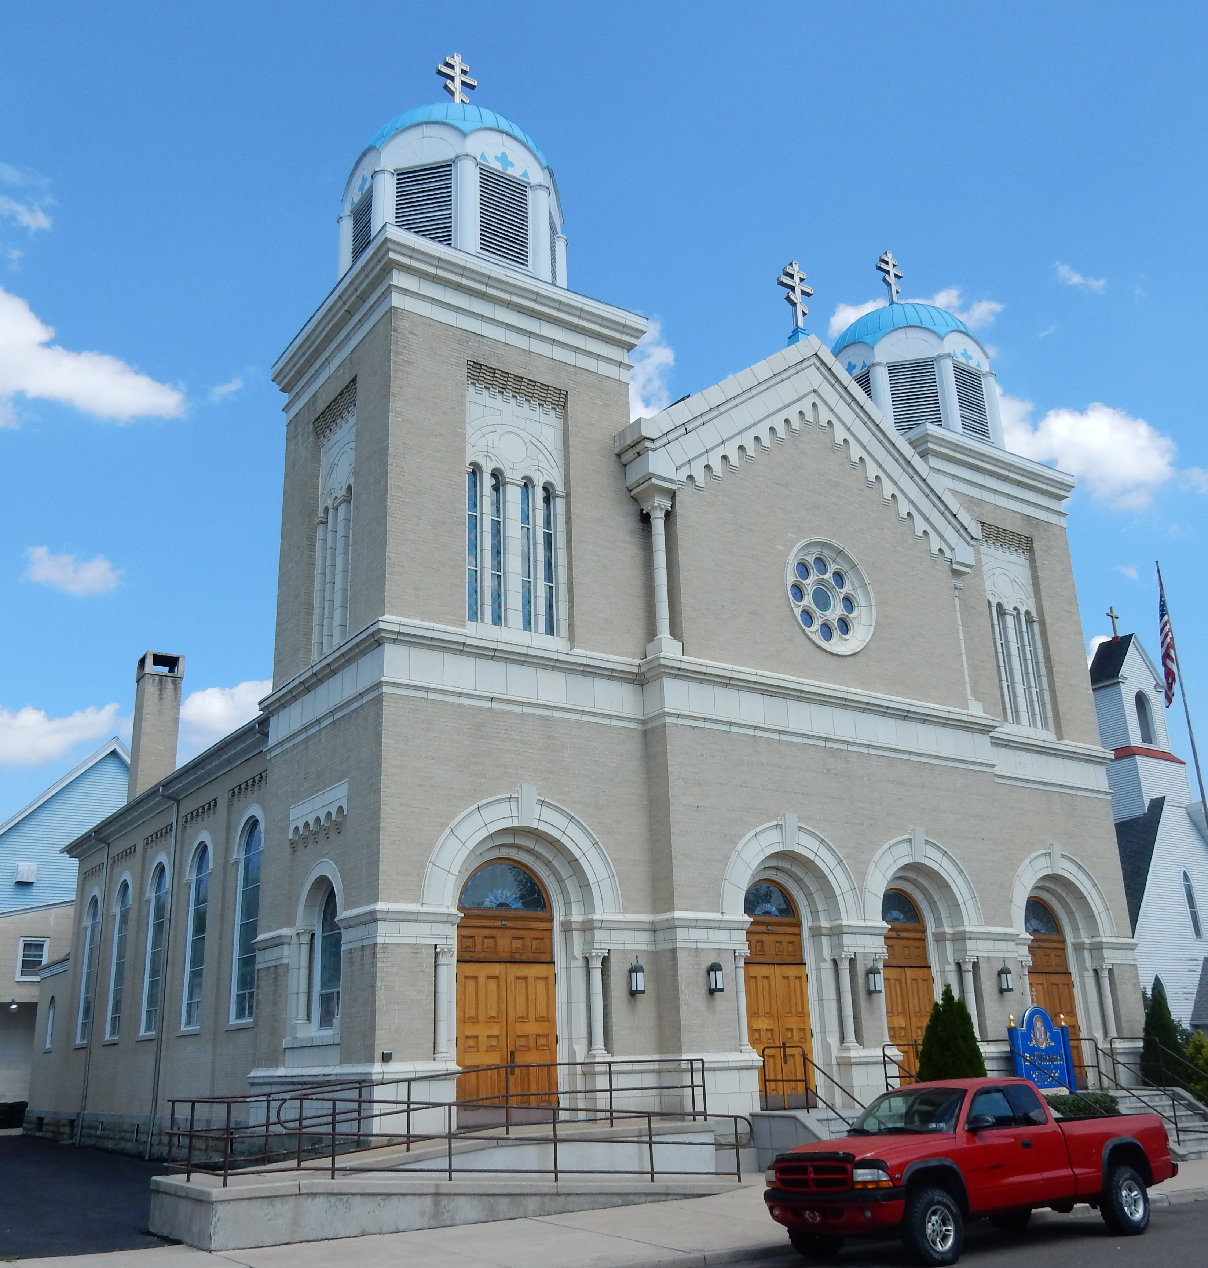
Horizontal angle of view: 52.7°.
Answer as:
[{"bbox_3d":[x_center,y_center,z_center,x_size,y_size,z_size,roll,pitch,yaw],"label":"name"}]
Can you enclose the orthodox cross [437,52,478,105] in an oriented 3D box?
[{"bbox_3d":[-3.434,-12.890,28.596,1.080,1.800,0.180,11,-23,-33],"label":"orthodox cross"}]

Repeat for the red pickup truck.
[{"bbox_3d":[4.250,5.851,13.684,5.450,1.760,1.840,13,-24,-34],"label":"red pickup truck"}]

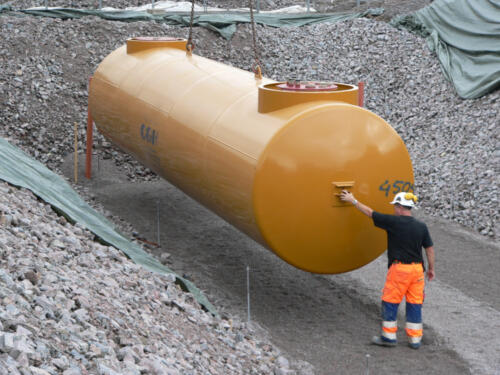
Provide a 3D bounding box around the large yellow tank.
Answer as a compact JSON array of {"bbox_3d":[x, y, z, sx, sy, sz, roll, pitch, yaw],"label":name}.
[{"bbox_3d":[-0.461,-0.859,20.814,2.070,2.152,9.922,-3,11,-18],"label":"large yellow tank"}]

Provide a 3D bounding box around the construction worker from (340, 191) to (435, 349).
[{"bbox_3d":[1.585,0.900,15.963,0.880,1.810,0.820,-4,11,-22],"label":"construction worker"}]

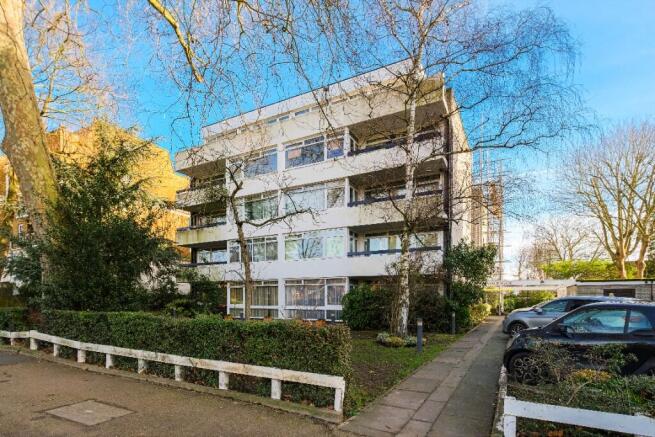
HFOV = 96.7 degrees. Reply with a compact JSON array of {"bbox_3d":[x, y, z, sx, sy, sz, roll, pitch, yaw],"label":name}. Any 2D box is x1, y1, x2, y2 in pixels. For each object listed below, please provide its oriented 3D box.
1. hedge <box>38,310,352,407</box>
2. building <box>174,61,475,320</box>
[{"bbox_3d":[-3.600,2.650,6.350,8.300,1.100,0.700,-4,-11,23],"label":"hedge"},{"bbox_3d":[-0.900,-0.500,21.400,19.500,13.700,9.000,-5,-11,29],"label":"building"}]

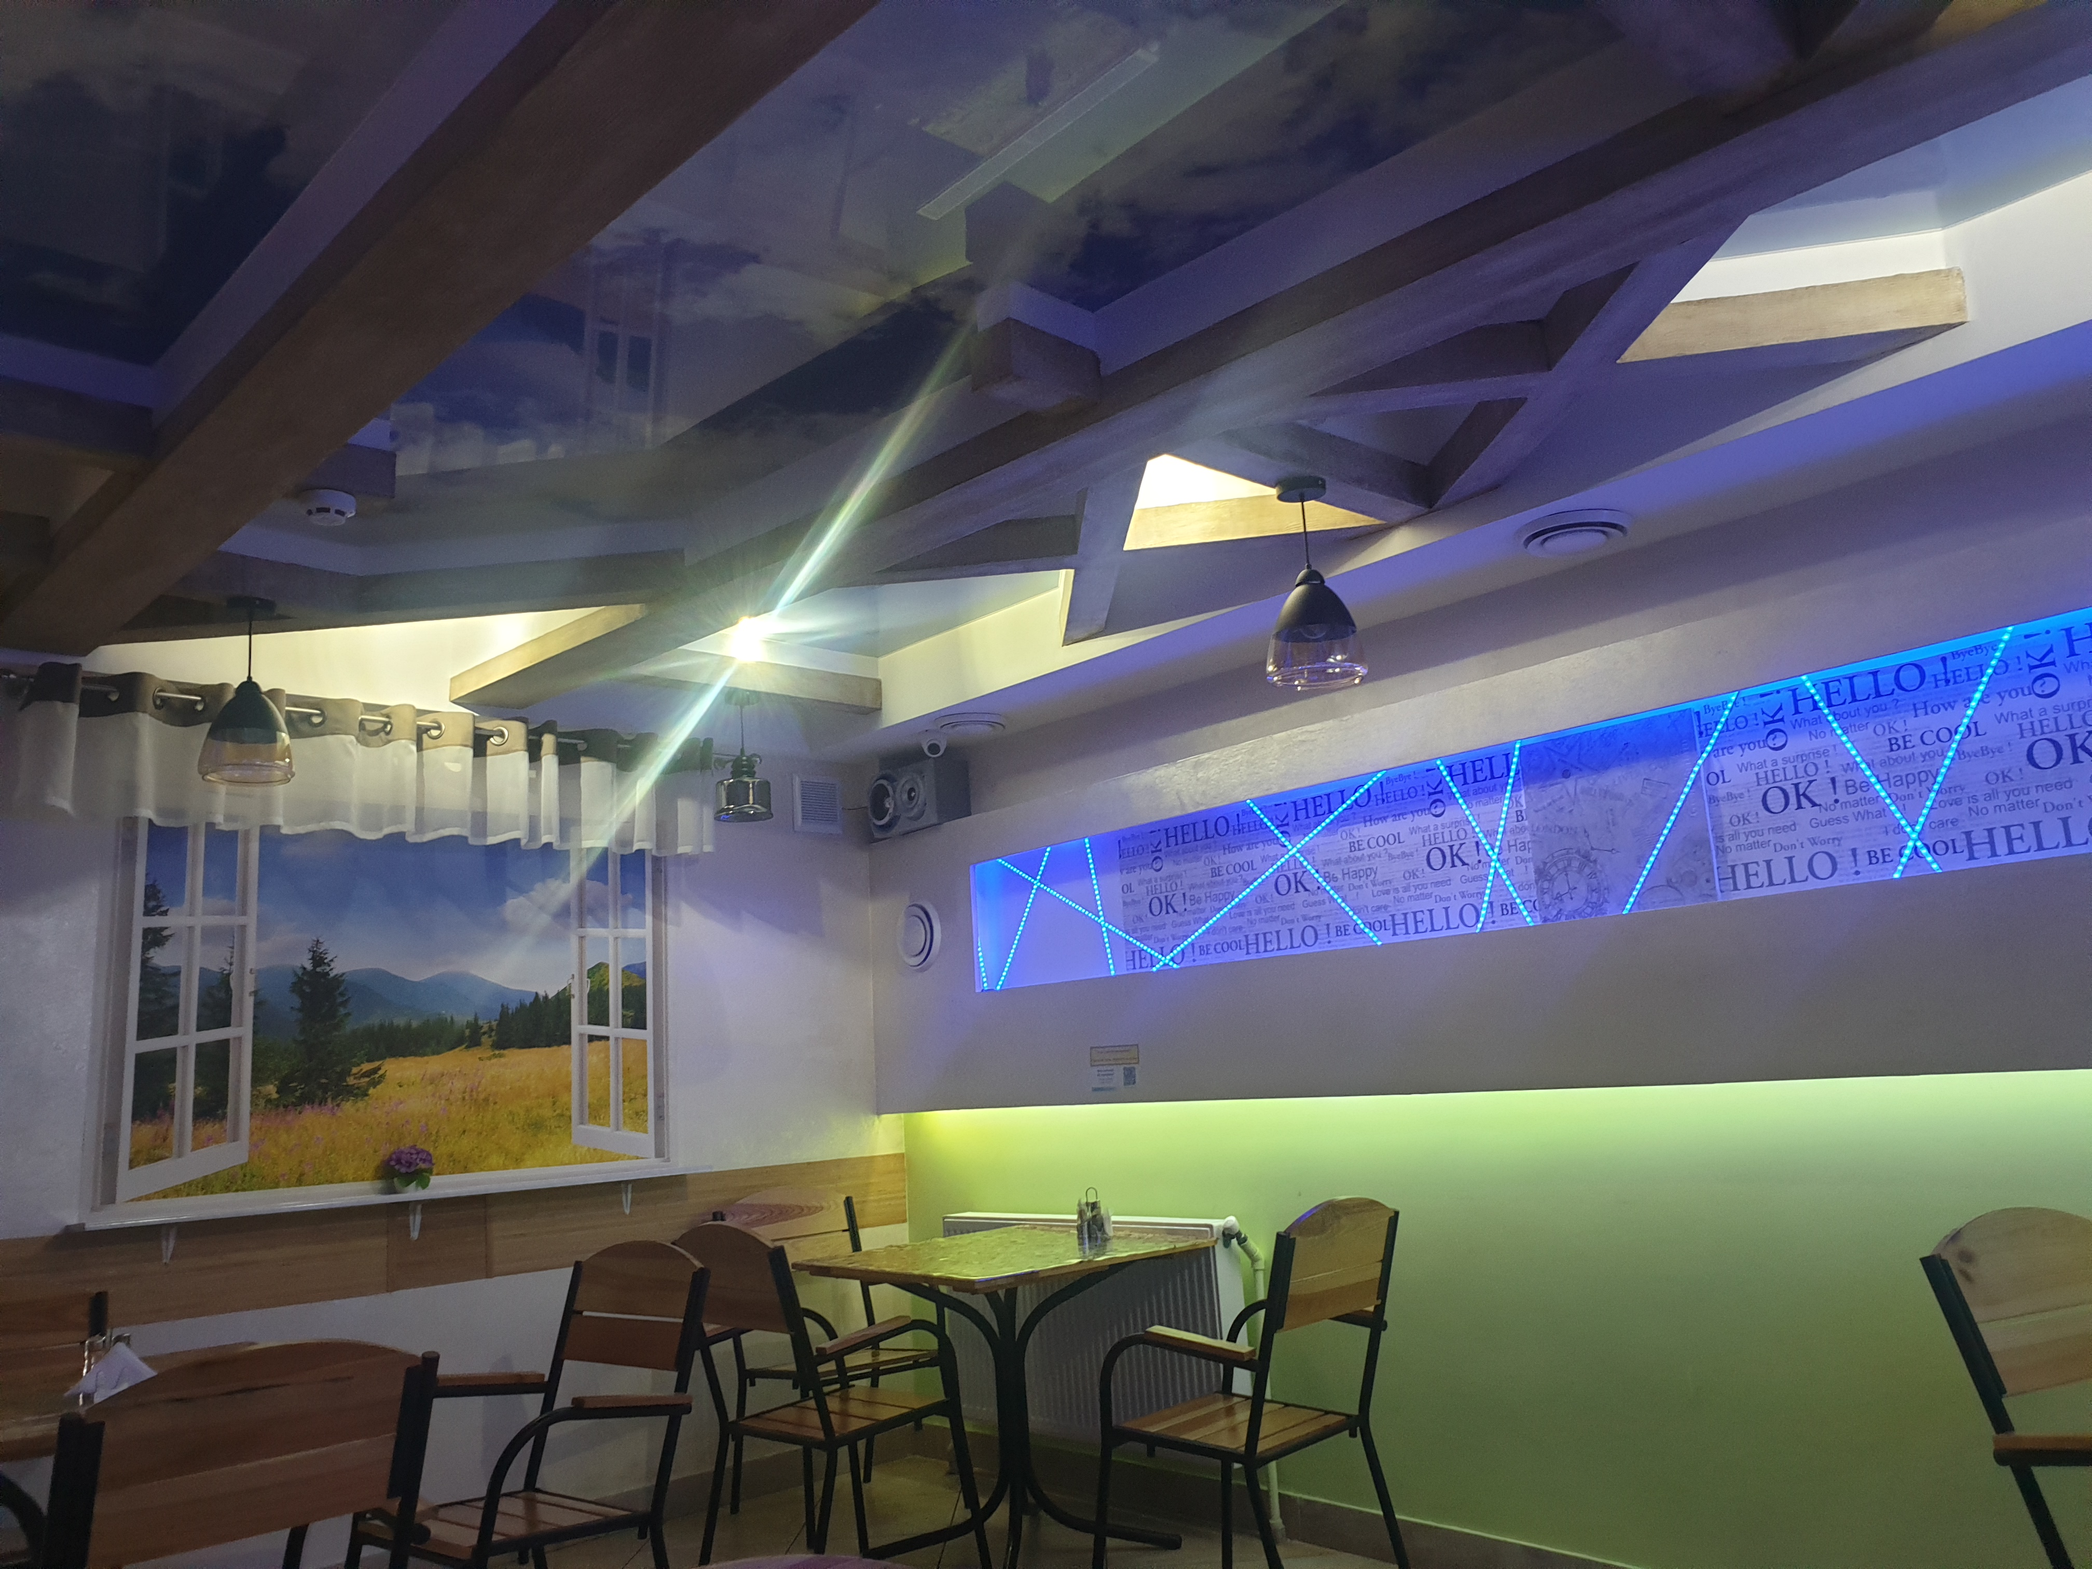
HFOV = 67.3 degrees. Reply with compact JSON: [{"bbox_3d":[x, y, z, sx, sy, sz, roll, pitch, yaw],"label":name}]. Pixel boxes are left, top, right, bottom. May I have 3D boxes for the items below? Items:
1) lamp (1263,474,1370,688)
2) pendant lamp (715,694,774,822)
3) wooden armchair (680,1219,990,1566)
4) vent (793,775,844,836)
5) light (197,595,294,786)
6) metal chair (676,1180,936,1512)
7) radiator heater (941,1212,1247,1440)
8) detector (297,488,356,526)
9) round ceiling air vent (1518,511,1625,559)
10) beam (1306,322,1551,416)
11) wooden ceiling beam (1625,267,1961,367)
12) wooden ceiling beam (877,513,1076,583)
[{"bbox_3d":[0.565,-0.434,3.336,0.213,0.431,0.213,-3,-10,-1],"label":"lamp"},{"bbox_3d":[-0.939,-0.090,4.873,0.181,0.373,0.181,-3,-10,-1],"label":"pendant lamp"},{"bbox_3d":[-0.504,1.471,3.742,0.518,0.903,0.629,-12,-14,40],"label":"wooden armchair"},{"bbox_3d":[-0.765,0.069,5.301,0.175,0.175,0.026,6,-14,-41],"label":"vent"},{"bbox_3d":[-1.846,-0.224,3.635,0.220,0.415,0.220,6,-14,-41],"label":"light"},{"bbox_3d":[-0.602,1.663,4.655,0.522,0.915,0.614,6,-14,-41],"label":"metal chair"},{"bbox_3d":[0.109,1.528,4.435,0.102,0.584,1.132,6,-14,-41],"label":"radiator heater"},{"bbox_3d":[-1.390,-0.527,3.036,0.106,0.044,0.106,2,-12,-25],"label":"detector"},{"bbox_3d":[1.103,-0.521,3.281,0.220,0.030,0.220,-3,-11,-1],"label":"round ceiling air vent"},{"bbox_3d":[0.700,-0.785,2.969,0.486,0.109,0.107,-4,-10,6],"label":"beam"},{"bbox_3d":[1.272,-0.797,2.756,0.584,0.099,0.107,-5,-11,8],"label":"wooden ceiling beam"},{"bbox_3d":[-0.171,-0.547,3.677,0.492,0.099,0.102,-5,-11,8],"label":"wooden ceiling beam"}]

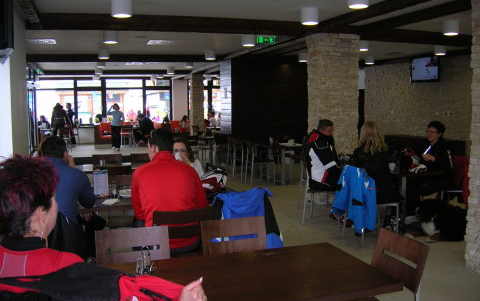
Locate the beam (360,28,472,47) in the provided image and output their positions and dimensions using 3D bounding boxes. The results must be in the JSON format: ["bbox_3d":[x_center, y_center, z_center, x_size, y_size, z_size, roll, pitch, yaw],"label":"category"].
[{"bbox_3d":[3.009,-1.919,7.985,2.550,0.175,0.320,-2,6,-18],"label":"beam"}]

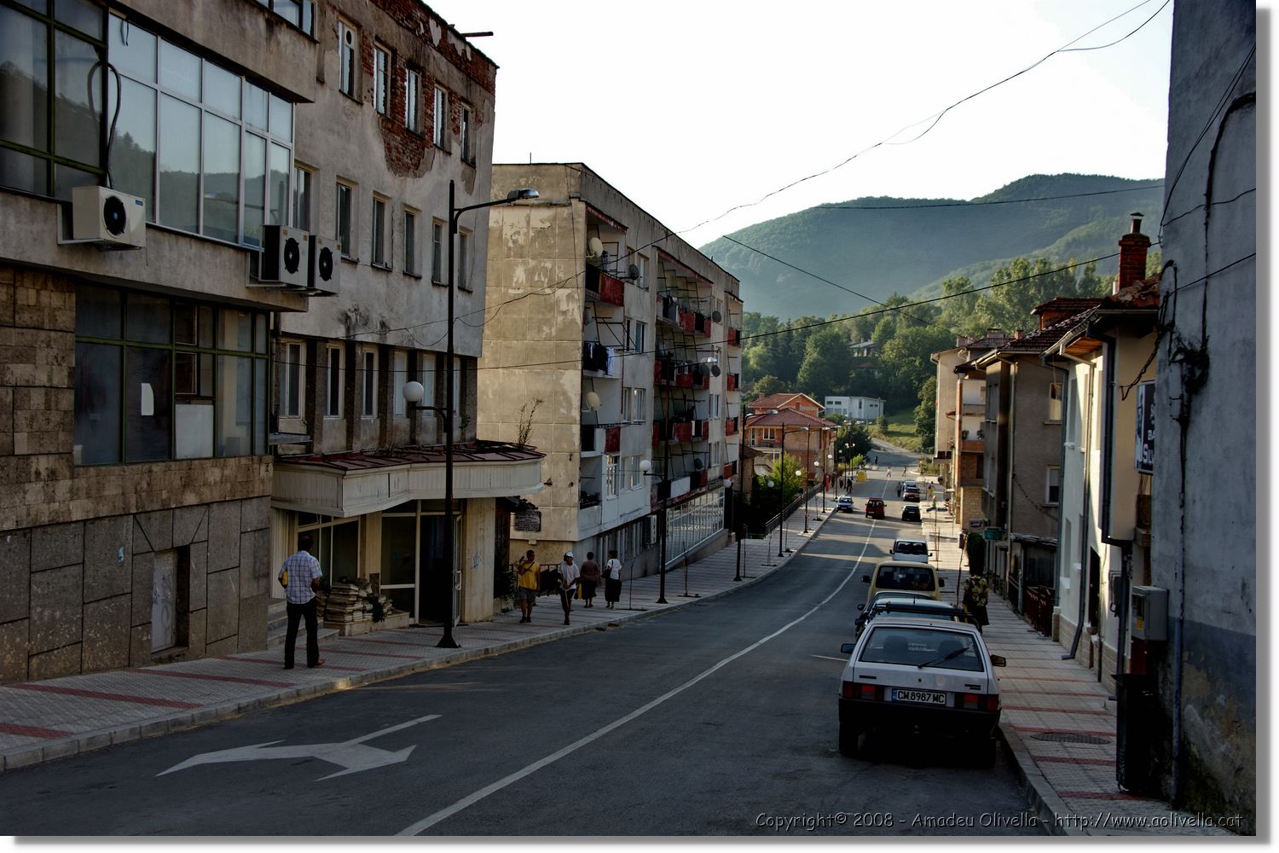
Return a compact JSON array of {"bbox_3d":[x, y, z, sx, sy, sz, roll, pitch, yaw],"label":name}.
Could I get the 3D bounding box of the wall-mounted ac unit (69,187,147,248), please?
[{"bbox_3d":[-5.723,-2.252,14.980,0.310,0.540,0.860,1,1,11],"label":"wall-mounted ac unit"}]

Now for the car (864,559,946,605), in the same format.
[{"bbox_3d":[6.942,4.526,36.616,1.850,1.940,4.660,2,-4,10],"label":"car"}]

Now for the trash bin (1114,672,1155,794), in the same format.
[{"bbox_3d":[4.404,2.729,12.300,0.370,1.010,0.440,1,1,11],"label":"trash bin"}]

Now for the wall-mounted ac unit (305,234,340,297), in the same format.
[{"bbox_3d":[-4.630,-2.340,20.000,0.310,0.740,0.820,1,1,12],"label":"wall-mounted ac unit"}]

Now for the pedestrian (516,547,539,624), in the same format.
[{"bbox_3d":[-2.520,3.570,31.000,0.540,1.640,0.420,1,1,-3],"label":"pedestrian"}]

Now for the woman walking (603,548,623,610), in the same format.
[{"bbox_3d":[-0.720,4.170,37.800,0.480,1.610,0.400,1,1,5],"label":"woman walking"}]

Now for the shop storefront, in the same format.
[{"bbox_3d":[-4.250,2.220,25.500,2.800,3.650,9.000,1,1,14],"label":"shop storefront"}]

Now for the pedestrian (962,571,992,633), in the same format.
[{"bbox_3d":[8.500,4.420,34.900,0.580,1.630,0.420,1,1,9],"label":"pedestrian"}]

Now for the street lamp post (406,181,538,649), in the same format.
[{"bbox_3d":[-2.800,-0.210,23.178,2.200,7.800,0.400,1,1,11],"label":"street lamp post"}]

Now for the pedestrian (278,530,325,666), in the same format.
[{"bbox_3d":[-4.394,2.273,18.000,0.530,1.760,0.400,1,1,15],"label":"pedestrian"}]

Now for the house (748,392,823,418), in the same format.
[{"bbox_3d":[20.700,0.700,196.000,7.800,10.300,10.000,1,1,-14],"label":"house"}]

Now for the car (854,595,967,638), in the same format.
[{"bbox_3d":[4.220,3.330,21.200,1.680,1.420,4.200,2,-4,11],"label":"car"}]

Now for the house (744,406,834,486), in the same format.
[{"bbox_3d":[19.000,2.600,175.000,9.800,9.700,10.200,1,1,11],"label":"house"}]

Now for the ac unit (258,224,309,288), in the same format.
[{"bbox_3d":[-4.906,-2.346,19.131,0.320,0.765,0.880,1,1,11],"label":"ac unit"}]

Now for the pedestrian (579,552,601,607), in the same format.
[{"bbox_3d":[-1.399,4.341,39.200,0.540,1.570,0.400,1,1,9],"label":"pedestrian"}]

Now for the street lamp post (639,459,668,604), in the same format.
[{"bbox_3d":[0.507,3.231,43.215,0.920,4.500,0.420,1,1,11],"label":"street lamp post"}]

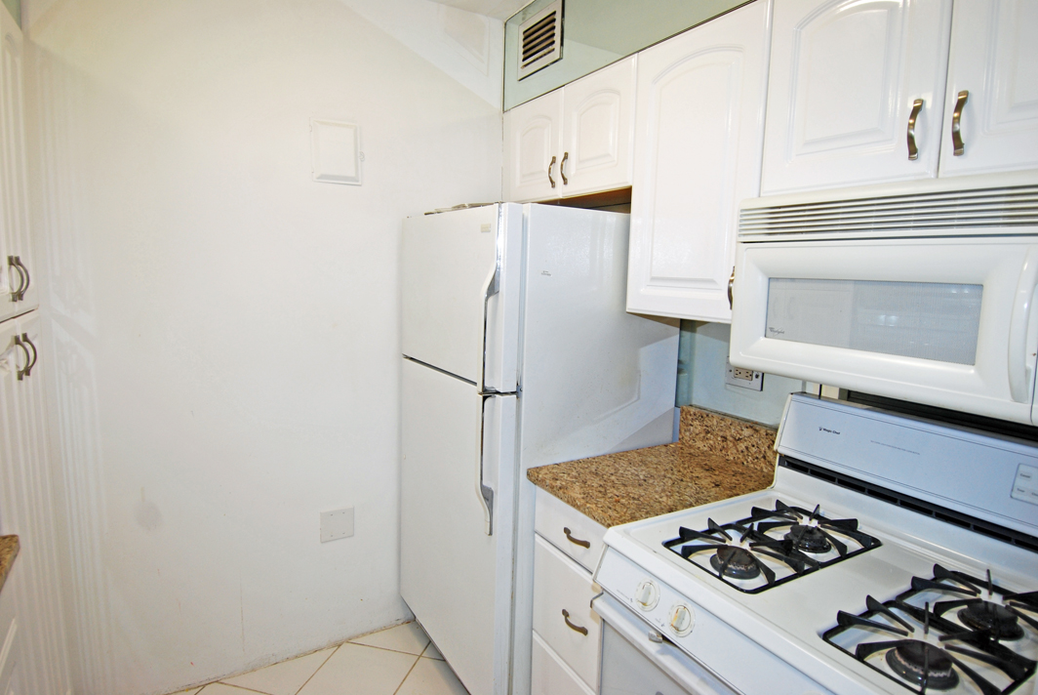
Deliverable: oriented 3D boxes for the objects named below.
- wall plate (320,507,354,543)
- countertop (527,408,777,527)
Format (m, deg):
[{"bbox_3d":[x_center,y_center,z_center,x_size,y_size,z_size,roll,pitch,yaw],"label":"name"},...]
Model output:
[{"bbox_3d":[-0.712,0.701,2.160,0.125,0.122,0.008,-3,9,-31],"label":"wall plate"},{"bbox_3d":[0.427,0.322,1.600,0.672,0.156,0.435,-3,9,-31],"label":"countertop"}]

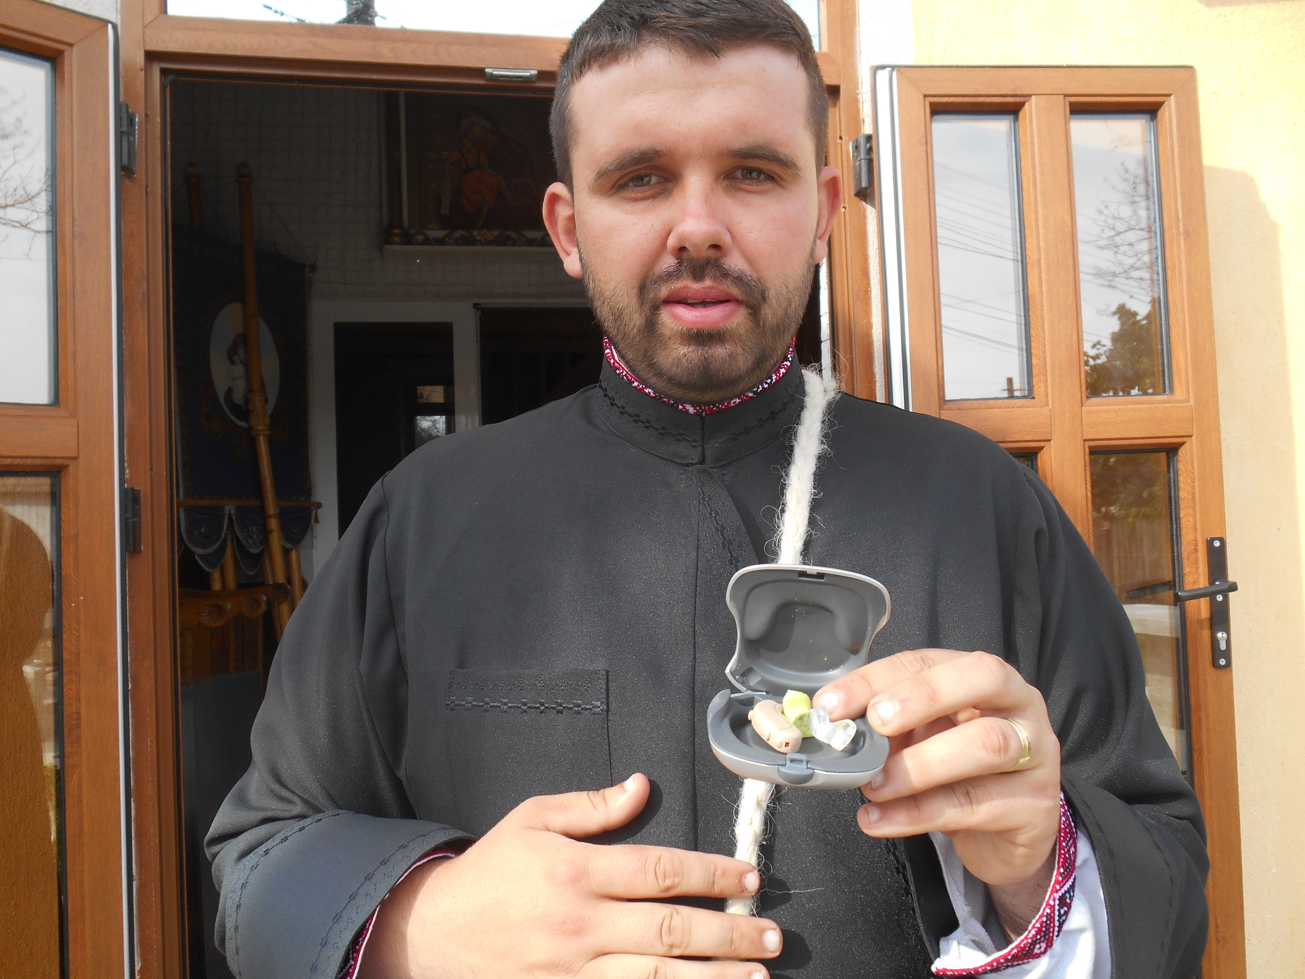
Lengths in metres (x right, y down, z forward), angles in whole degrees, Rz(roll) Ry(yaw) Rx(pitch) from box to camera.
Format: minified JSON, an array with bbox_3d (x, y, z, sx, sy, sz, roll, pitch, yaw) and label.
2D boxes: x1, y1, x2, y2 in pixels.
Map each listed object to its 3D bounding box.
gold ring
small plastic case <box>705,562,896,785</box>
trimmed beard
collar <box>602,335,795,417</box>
[{"bbox_3d":[0.149,0.108,0.414,0.005,0.022,0.022,3,-1,-25],"label":"gold ring"},{"bbox_3d":[0.064,0.079,0.423,0.077,0.068,0.104,5,14,9],"label":"small plastic case"},{"bbox_3d":[0.027,-0.097,0.577,0.142,0.098,0.092,-3,5,0],"label":"trimmed beard"},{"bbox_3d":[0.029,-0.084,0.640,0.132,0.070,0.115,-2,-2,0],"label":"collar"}]

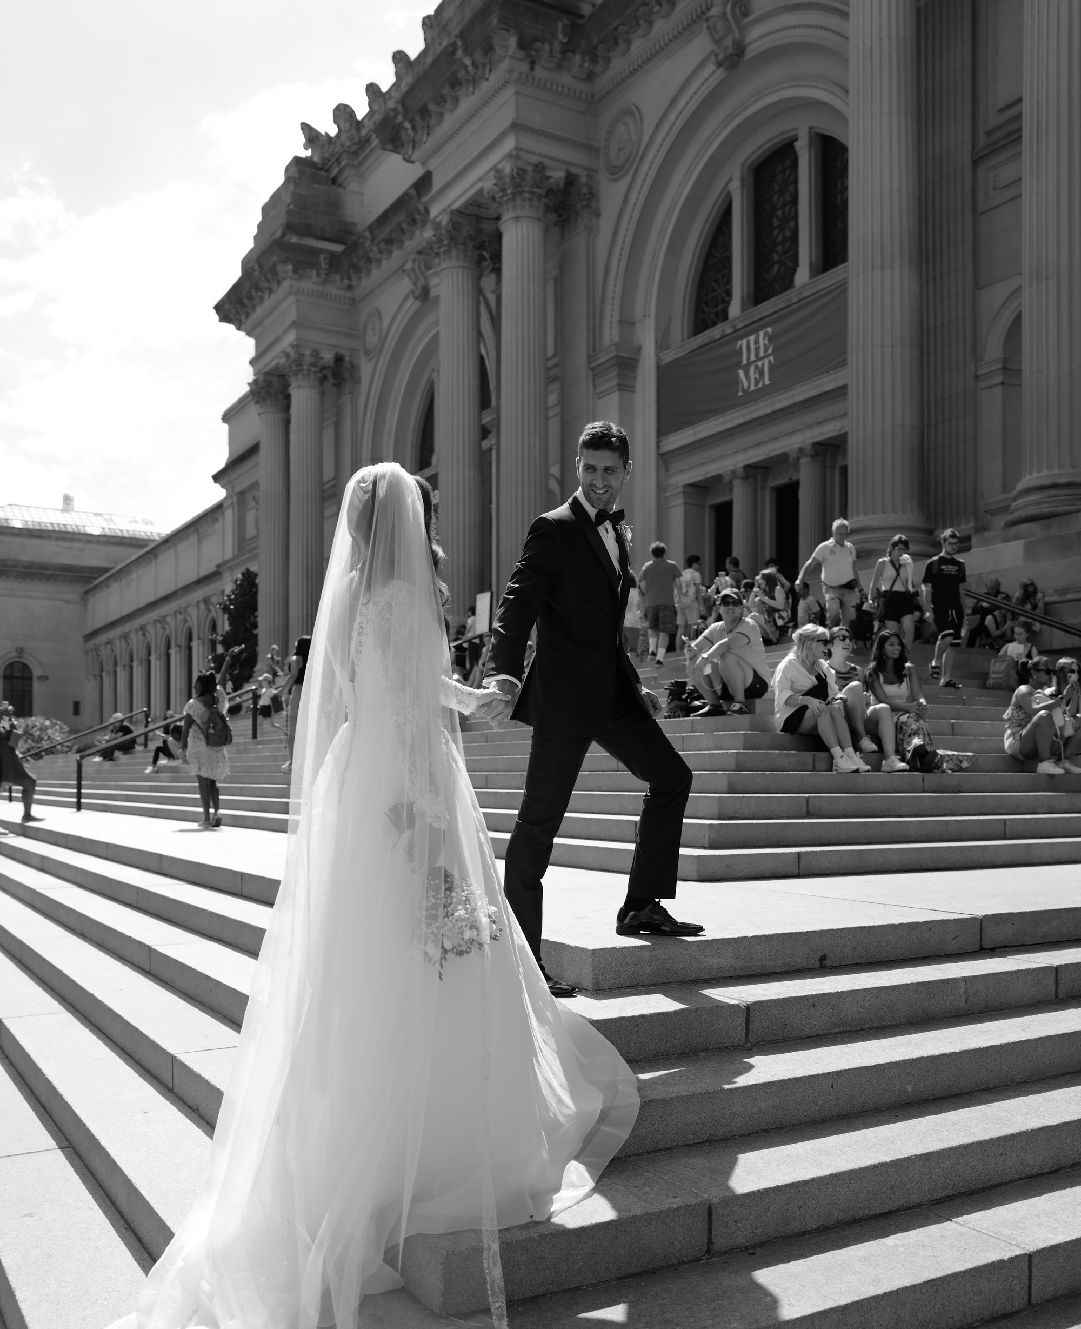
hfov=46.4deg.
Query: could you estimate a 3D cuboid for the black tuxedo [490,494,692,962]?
[{"bbox_3d":[0.163,0.205,4.050,0.550,1.520,0.570,-1,-3,28],"label":"black tuxedo"}]

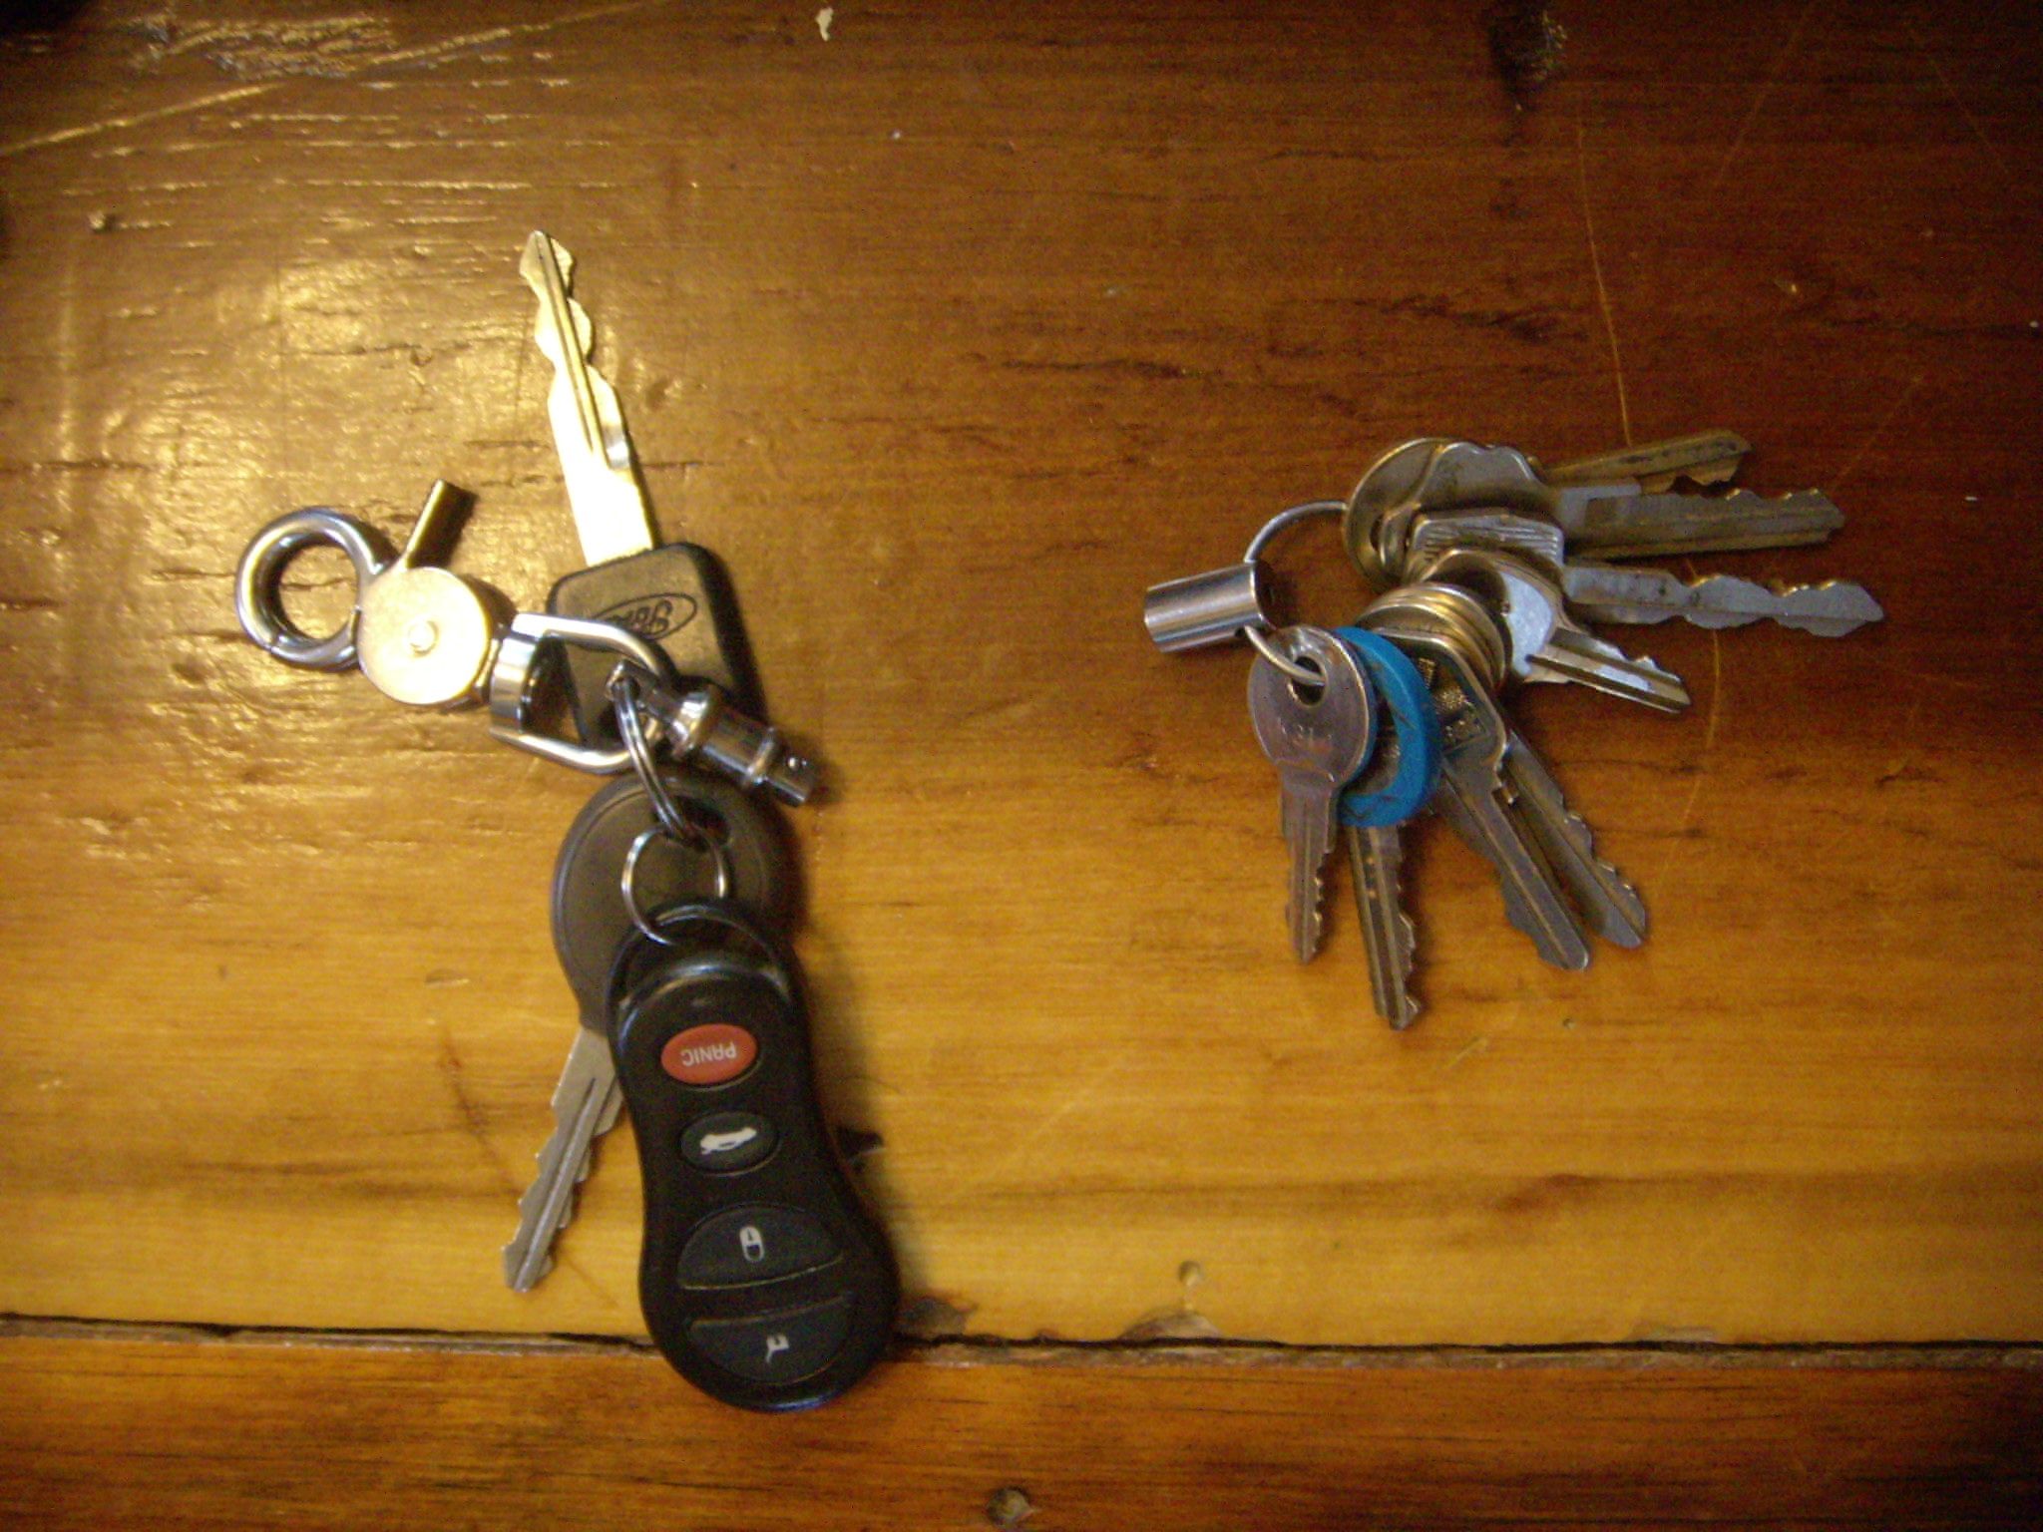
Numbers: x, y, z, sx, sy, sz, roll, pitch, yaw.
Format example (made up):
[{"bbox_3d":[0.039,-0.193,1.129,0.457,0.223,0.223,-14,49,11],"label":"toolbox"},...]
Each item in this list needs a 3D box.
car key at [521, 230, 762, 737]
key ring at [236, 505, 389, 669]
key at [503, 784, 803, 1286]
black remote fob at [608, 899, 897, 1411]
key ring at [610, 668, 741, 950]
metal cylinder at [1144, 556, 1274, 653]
[{"bbox_3d":[-0.059,-0.040,0.318,0.025,0.008,0.073,-14,86,-1],"label":"car key"},{"bbox_3d":[-0.100,-0.025,0.317,0.022,0.005,0.022,0,85,0],"label":"key ring"},{"bbox_3d":[-0.056,0.037,0.312,0.034,0.008,0.076,20,88,2],"label":"key"},{"bbox_3d":[-0.038,0.053,0.305,0.034,0.013,0.070,-12,91,-1],"label":"black remote fob"},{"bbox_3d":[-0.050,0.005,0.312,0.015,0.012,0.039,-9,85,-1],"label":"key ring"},{"bbox_3d":[0.026,-0.022,0.315,0.016,0.009,0.009,-13,85,18],"label":"metal cylinder"}]

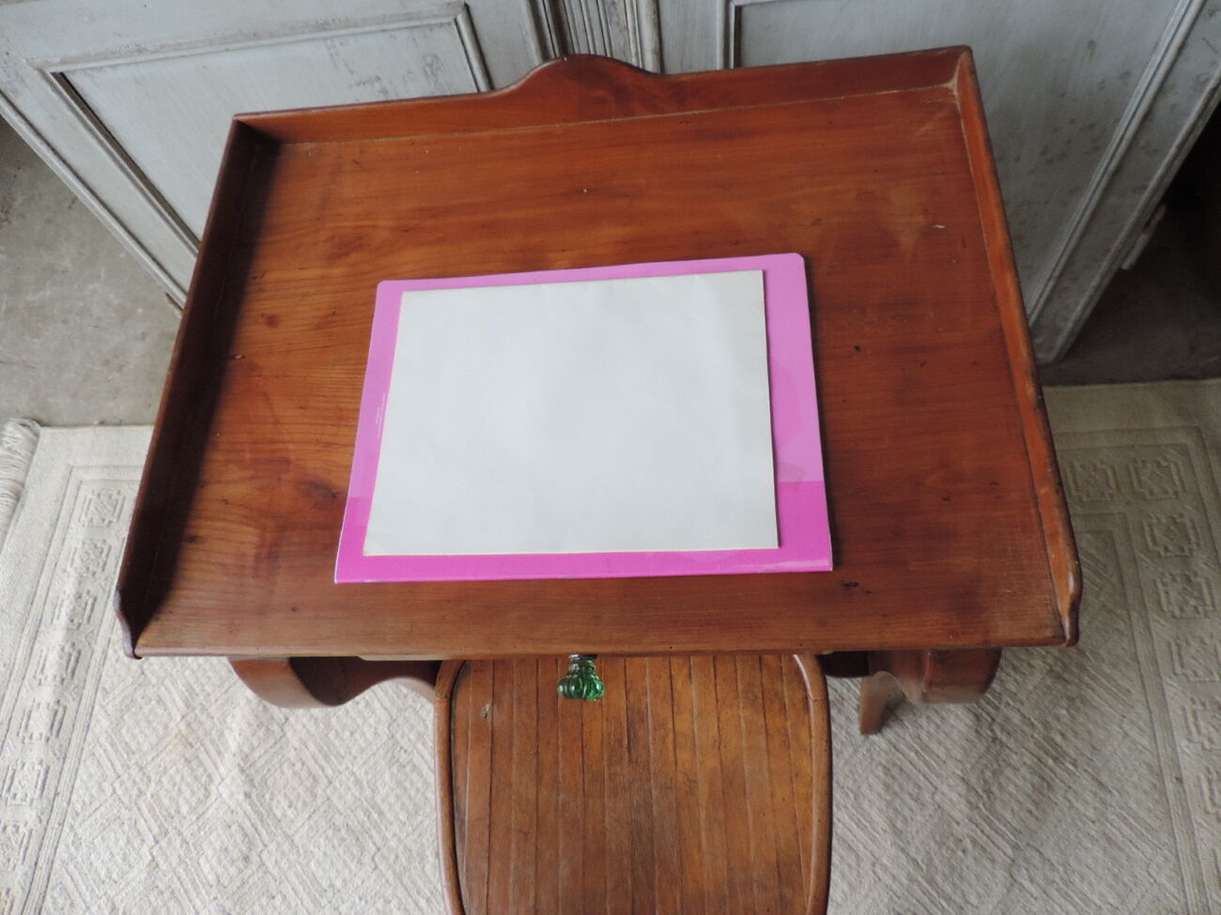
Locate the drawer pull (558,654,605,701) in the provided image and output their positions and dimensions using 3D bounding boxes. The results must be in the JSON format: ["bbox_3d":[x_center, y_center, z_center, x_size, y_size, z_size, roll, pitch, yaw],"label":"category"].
[{"bbox_3d":[-0.019,0.148,0.583,0.033,0.033,0.037,-2,66,8],"label":"drawer pull"}]

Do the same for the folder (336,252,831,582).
[{"bbox_3d":[-0.022,-0.033,0.606,0.331,0.006,0.248,-2,66,8],"label":"folder"}]

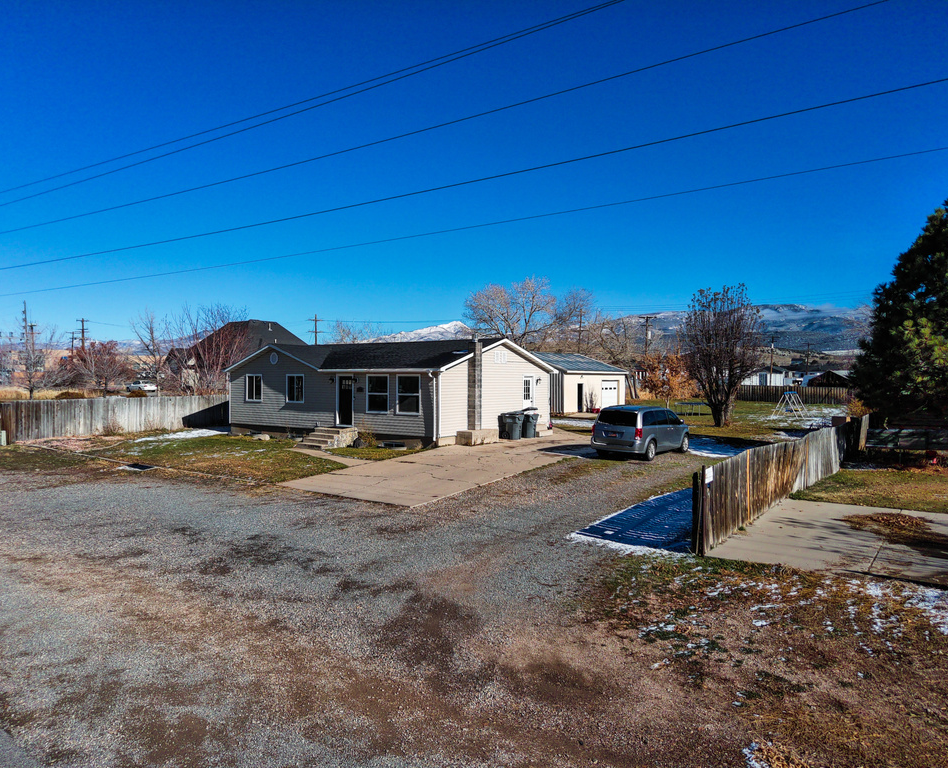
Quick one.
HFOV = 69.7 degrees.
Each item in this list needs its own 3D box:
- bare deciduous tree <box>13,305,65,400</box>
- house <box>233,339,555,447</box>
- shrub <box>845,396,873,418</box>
[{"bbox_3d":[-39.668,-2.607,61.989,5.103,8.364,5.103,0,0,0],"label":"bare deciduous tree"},{"bbox_3d":[-4.162,0.198,33.040,13.787,4.312,9.063,1,0,36],"label":"house"},{"bbox_3d":[20.388,1.503,36.008,1.587,1.684,1.587,0,0,0],"label":"shrub"}]

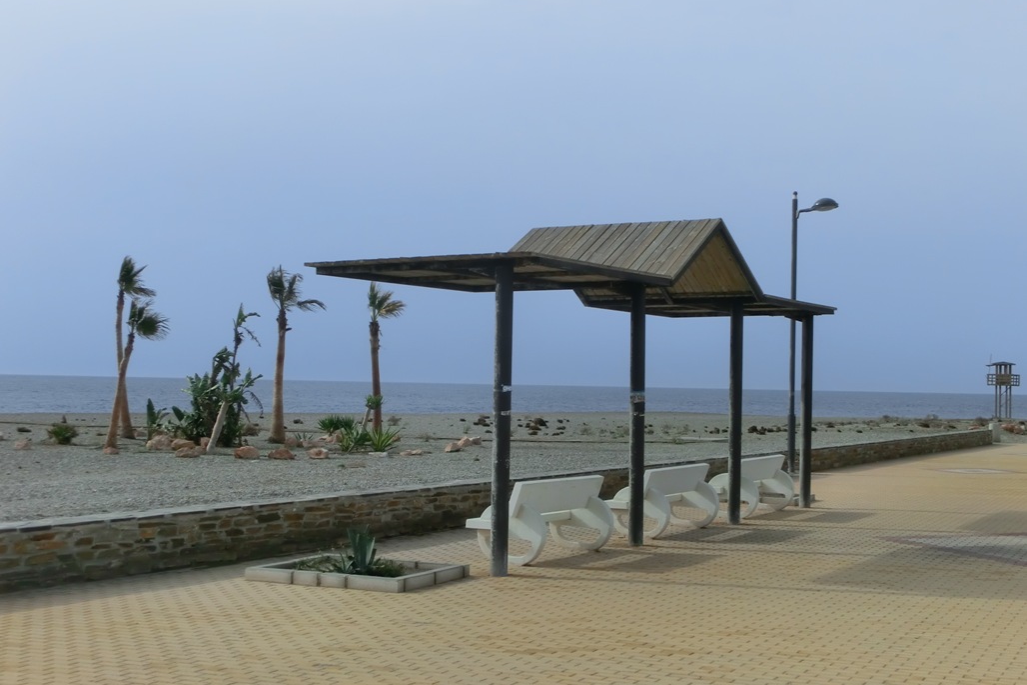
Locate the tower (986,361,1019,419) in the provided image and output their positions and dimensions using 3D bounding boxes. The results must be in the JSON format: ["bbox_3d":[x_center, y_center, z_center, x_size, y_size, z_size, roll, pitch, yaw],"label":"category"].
[{"bbox_3d":[46.891,4.595,145.000,2.600,5.553,2.600,0,-2,39],"label":"tower"}]

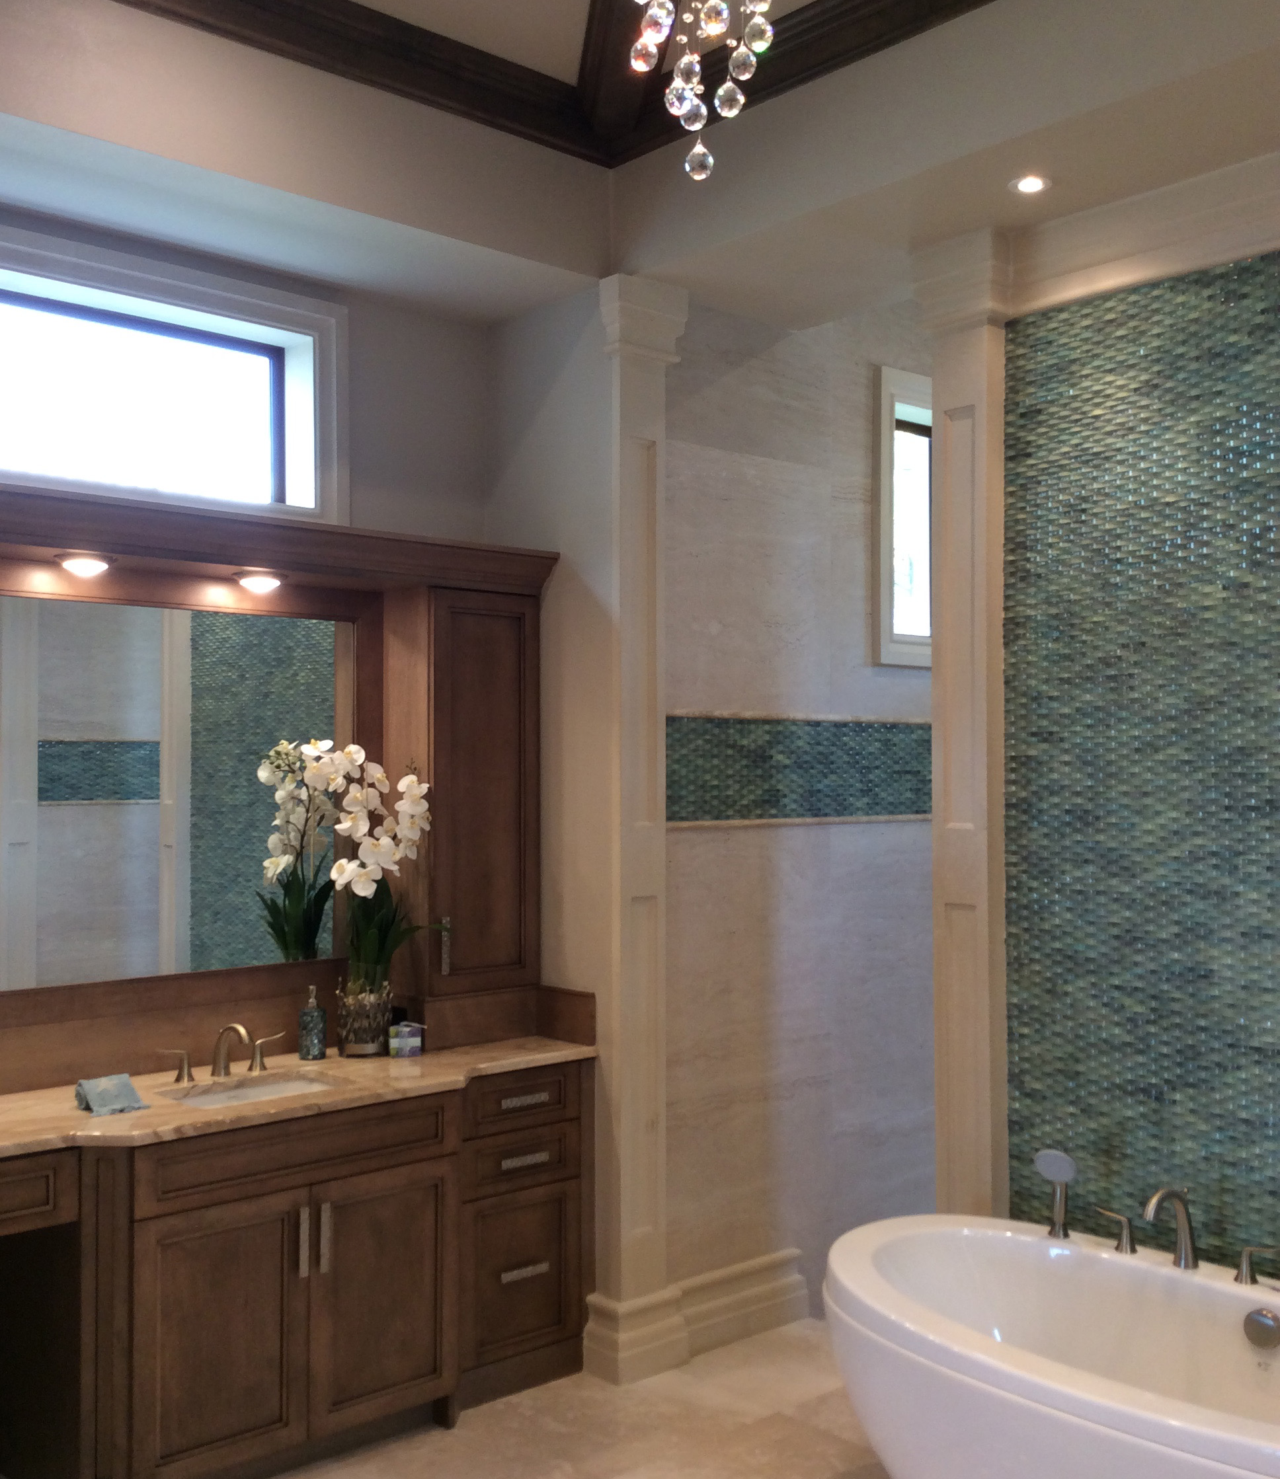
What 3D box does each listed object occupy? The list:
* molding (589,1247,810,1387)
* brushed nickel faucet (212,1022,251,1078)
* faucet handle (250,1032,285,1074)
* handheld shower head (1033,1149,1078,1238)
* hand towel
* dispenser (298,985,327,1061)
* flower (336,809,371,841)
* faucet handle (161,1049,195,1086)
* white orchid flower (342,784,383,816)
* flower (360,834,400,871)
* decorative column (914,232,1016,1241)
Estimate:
[{"bbox_3d":[0.185,1.650,4.594,0.785,0.215,0.120,1,-1,-42],"label":"molding"},{"bbox_3d":[-1.034,0.790,4.017,0.050,0.142,0.178,1,-1,-42],"label":"brushed nickel faucet"},{"bbox_3d":[-0.976,0.818,4.144,0.107,0.091,0.050,1,-1,-42],"label":"faucet handle"},{"bbox_3d":[0.970,1.053,3.692,0.075,0.198,0.092,1,-1,-42],"label":"handheld shower head"},{"bbox_3d":[-1.236,0.824,3.691,0.150,0.068,0.120,1,-1,-42],"label":"hand towel"},{"bbox_3d":[-0.890,0.768,4.302,0.076,0.193,0.078,0,-1,-14],"label":"dispenser"},{"bbox_3d":[-0.771,0.230,4.250,0.092,0.090,0.055,0,-1,15],"label":"flower"},{"bbox_3d":[-1.167,0.816,3.973,0.103,0.091,0.050,1,-1,-42],"label":"faucet handle"},{"bbox_3d":[-0.745,0.164,4.250,0.105,0.090,0.055,0,-1,12],"label":"white orchid flower"},{"bbox_3d":[-0.698,0.307,4.250,0.105,0.095,0.050,0,-1,-5],"label":"flower"},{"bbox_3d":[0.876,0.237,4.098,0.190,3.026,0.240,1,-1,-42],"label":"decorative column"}]

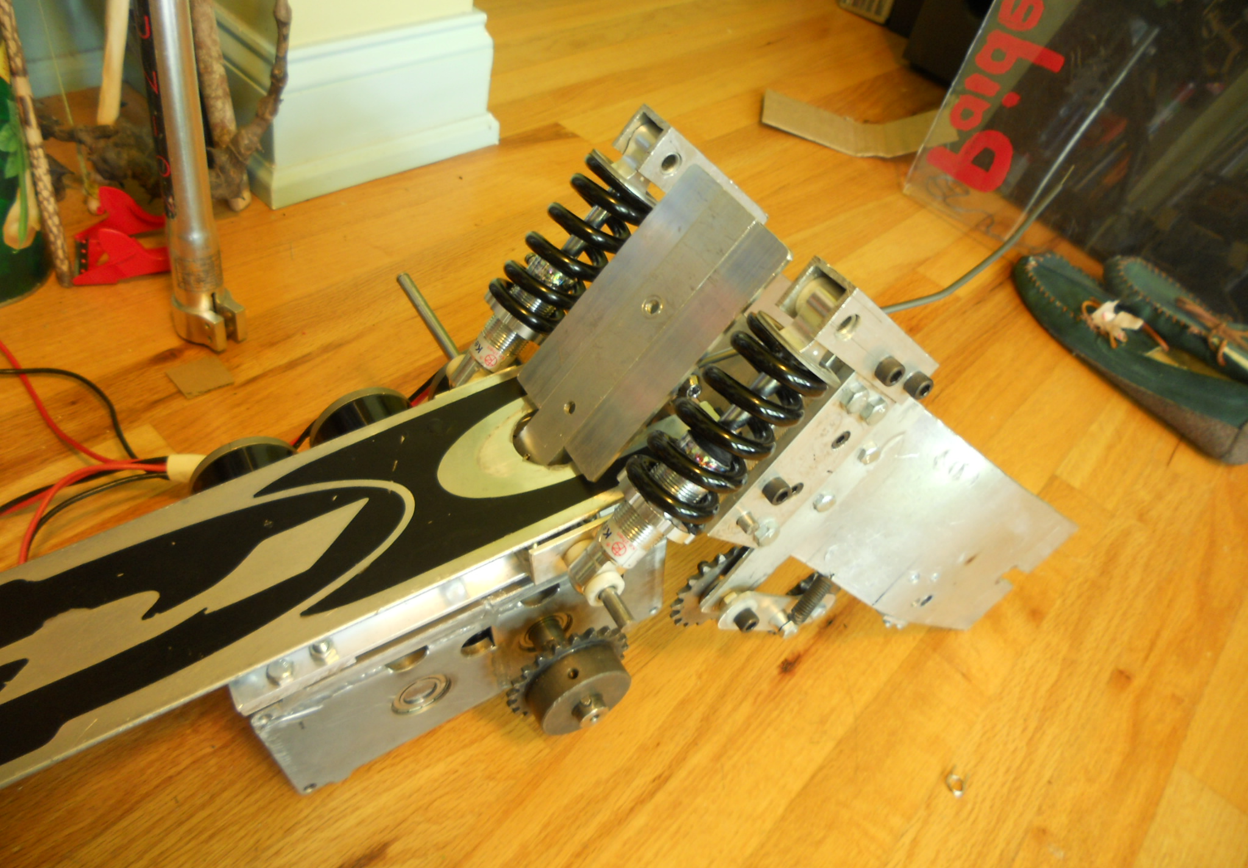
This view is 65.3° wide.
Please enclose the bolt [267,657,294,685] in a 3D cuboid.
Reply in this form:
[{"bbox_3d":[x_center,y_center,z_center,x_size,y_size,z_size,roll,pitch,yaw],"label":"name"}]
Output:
[{"bbox_3d":[-0.152,0.105,0.432,0.011,0.004,0.011,-24,54,-19],"label":"bolt"}]

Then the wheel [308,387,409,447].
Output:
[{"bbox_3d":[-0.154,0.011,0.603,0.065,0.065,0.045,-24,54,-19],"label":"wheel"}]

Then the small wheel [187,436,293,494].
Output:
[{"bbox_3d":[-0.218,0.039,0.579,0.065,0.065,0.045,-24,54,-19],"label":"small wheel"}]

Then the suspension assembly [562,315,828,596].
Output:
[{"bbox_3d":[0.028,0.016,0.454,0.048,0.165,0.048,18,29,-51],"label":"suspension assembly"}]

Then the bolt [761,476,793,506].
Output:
[{"bbox_3d":[0.077,0.029,0.489,0.012,0.012,0.008,-24,54,-19],"label":"bolt"}]

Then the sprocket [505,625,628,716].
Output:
[{"bbox_3d":[-0.024,0.130,0.504,0.072,0.072,0.023,-24,54,-19],"label":"sprocket"}]

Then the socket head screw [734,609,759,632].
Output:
[{"bbox_3d":[0.071,0.108,0.564,0.012,0.012,0.008,-24,54,-19],"label":"socket head screw"}]

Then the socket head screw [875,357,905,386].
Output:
[{"bbox_3d":[0.126,-0.029,0.460,0.012,0.012,0.008,-24,54,-19],"label":"socket head screw"}]

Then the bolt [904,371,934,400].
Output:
[{"bbox_3d":[0.147,-0.024,0.485,0.012,0.012,0.008,-24,54,-19],"label":"bolt"}]

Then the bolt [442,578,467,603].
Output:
[{"bbox_3d":[-0.080,0.074,0.459,0.011,0.004,0.011,-24,54,-19],"label":"bolt"}]

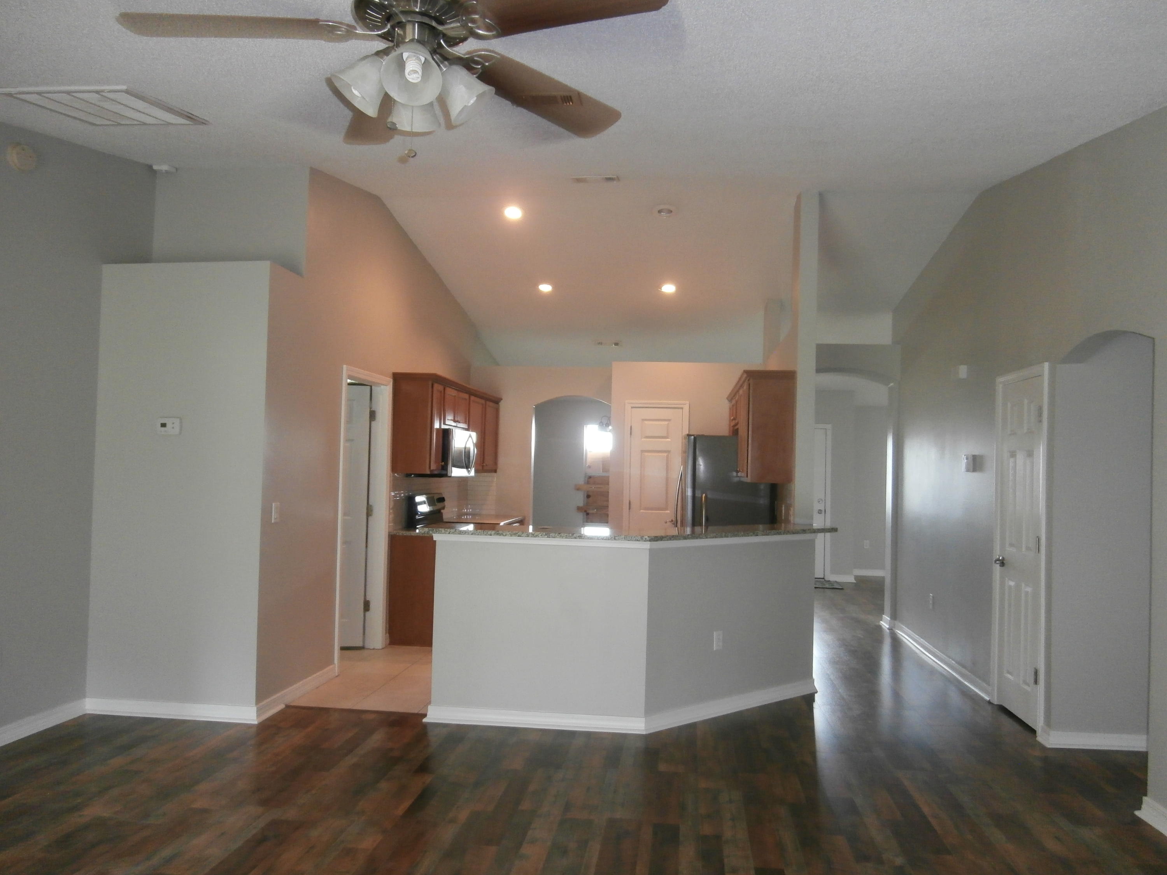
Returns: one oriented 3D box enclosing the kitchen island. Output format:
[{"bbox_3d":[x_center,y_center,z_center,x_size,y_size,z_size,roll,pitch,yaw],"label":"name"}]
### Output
[{"bbox_3d":[0.382,1.118,5.074,2.480,1.090,1.270,1,-2,7],"label":"kitchen island"}]

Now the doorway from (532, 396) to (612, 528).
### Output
[{"bbox_3d":[-0.118,0.660,8.705,0.881,2.170,0.140,1,-2,7],"label":"doorway"}]

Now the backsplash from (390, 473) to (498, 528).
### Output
[{"bbox_3d":[-1.239,0.549,7.629,0.330,0.480,2.300,1,-2,7],"label":"backsplash"}]

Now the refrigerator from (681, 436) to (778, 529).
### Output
[{"bbox_3d":[1.250,0.865,7.182,0.810,1.750,0.900,1,-2,7],"label":"refrigerator"}]

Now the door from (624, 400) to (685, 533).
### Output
[{"bbox_3d":[0.713,0.704,8.054,0.625,2.090,0.080,1,-2,7],"label":"door"}]

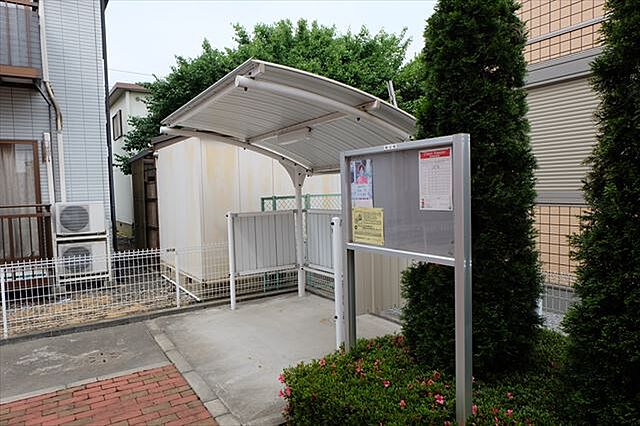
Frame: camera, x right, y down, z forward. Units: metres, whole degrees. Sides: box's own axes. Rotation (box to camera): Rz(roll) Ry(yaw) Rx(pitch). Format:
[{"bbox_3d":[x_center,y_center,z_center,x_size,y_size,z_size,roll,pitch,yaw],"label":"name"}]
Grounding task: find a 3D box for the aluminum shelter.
[{"bbox_3d":[-0.315,0.070,4.712,2.140,2.430,2.820,-3,3,-33],"label":"aluminum shelter"}]

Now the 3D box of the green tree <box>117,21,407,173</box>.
[{"bbox_3d":[-1.753,-2.457,13.000,8.700,6.800,7.000,-2,3,-7],"label":"green tree"}]

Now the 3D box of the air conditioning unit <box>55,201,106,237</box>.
[{"bbox_3d":[-4.363,0.083,7.775,0.770,0.550,0.290,-3,3,-33],"label":"air conditioning unit"}]

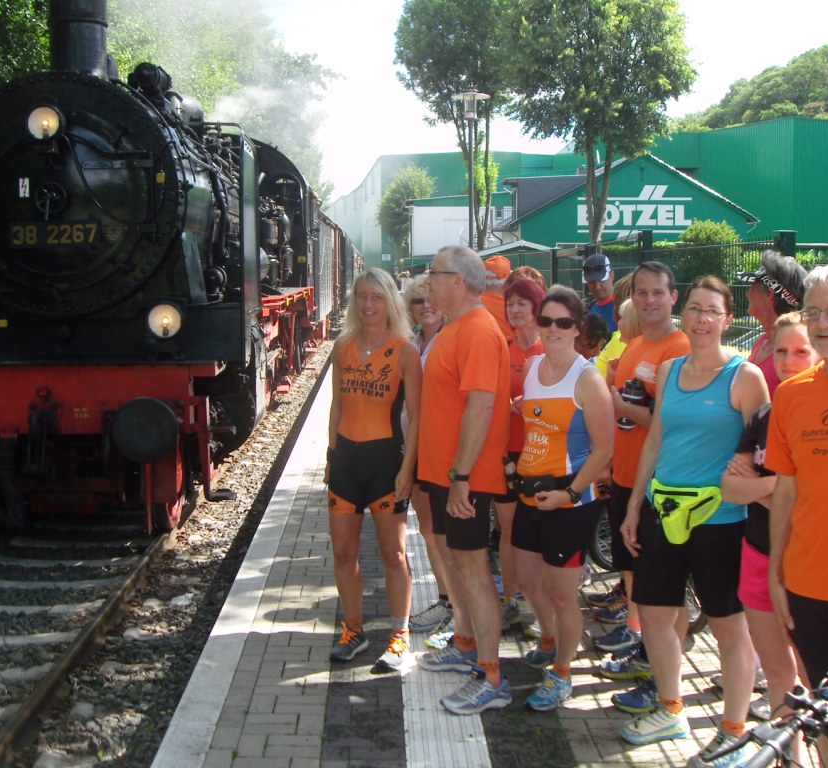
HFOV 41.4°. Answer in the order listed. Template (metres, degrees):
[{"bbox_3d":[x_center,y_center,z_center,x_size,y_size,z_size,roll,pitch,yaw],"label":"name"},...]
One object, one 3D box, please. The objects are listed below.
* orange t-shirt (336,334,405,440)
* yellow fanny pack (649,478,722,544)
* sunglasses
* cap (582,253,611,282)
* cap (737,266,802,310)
[{"bbox_3d":[-0.183,0.024,4.719,0.320,0.470,0.220,1,6,17],"label":"orange t-shirt"},{"bbox_3d":[0.943,0.443,3.800,0.260,0.220,0.100,3,7,26],"label":"yellow fanny pack"},{"bbox_3d":[0.568,-0.239,4.330,0.150,0.050,0.145,3,7,30],"label":"sunglasses"},{"bbox_3d":[1.186,-0.754,7.111,0.180,0.145,0.260,2,21,25],"label":"cap"},{"bbox_3d":[1.382,-0.380,4.220,0.275,0.120,0.180,21,12,15],"label":"cap"}]

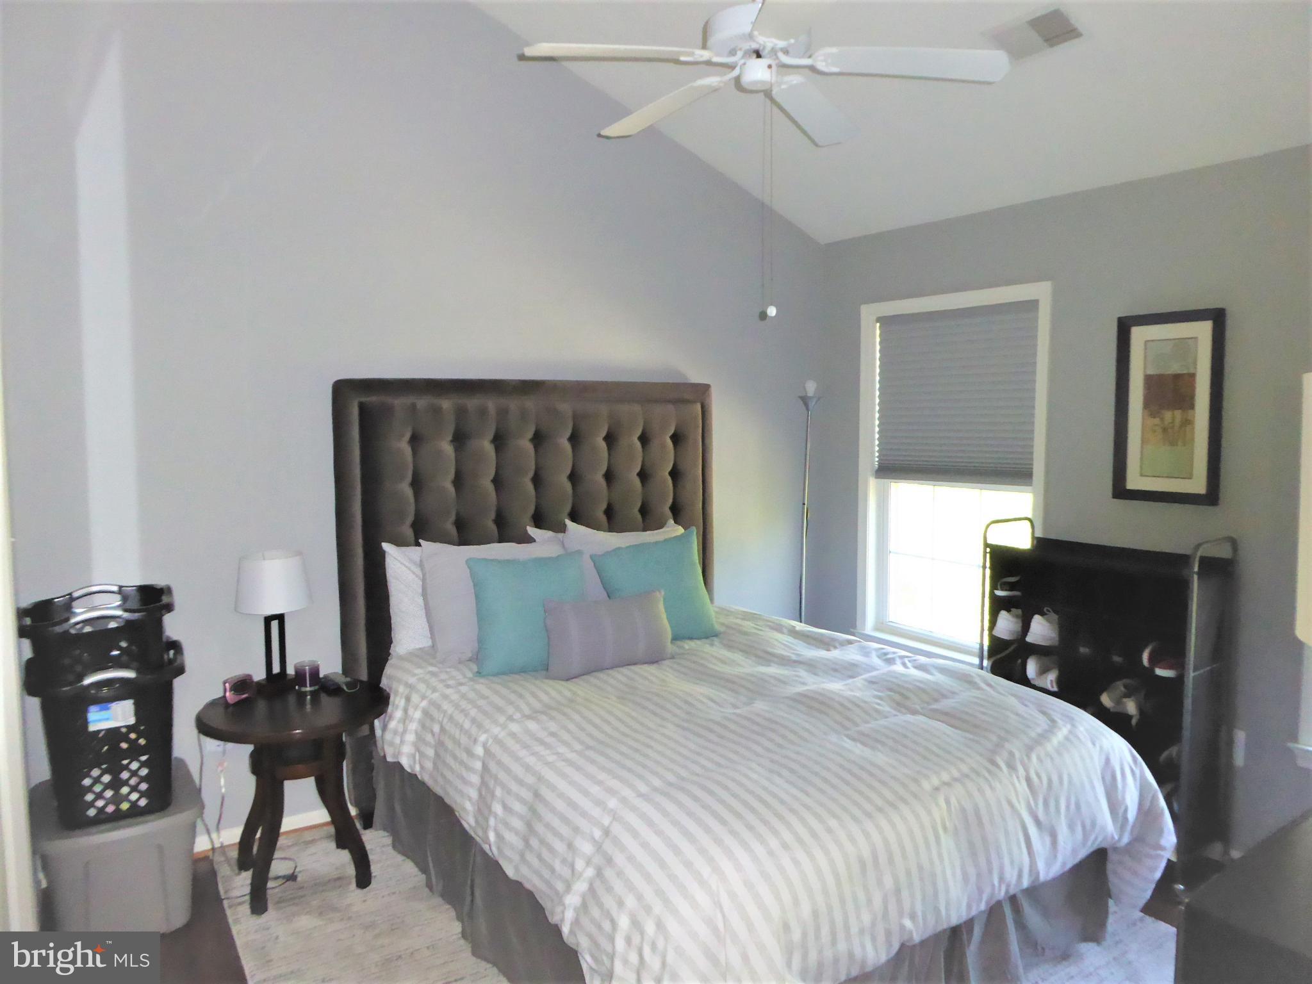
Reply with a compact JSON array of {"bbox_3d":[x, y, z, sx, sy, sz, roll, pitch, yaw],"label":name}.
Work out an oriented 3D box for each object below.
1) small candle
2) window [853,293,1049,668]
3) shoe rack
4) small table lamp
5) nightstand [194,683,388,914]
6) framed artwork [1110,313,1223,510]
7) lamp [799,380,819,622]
[{"bbox_3d":[-1.218,0.644,3.318,0.083,0.093,0.083,-3,6,-34],"label":"small candle"},{"bbox_3d":[1.310,-0.052,4.323,0.100,1.650,1.035,-3,6,-34],"label":"window"},{"bbox_3d":[1.600,0.711,3.442,0.315,1.145,0.785,-3,6,-34],"label":"shoe rack"},{"bbox_3d":[-1.344,0.451,3.328,0.245,0.475,0.245,-3,6,-34],"label":"small table lamp"},{"bbox_3d":[-1.201,1.003,3.199,0.605,0.610,0.605,-3,6,-34],"label":"nightstand"},{"bbox_3d":[1.861,-0.304,3.461,0.030,0.690,0.387,-3,6,-34],"label":"framed artwork"},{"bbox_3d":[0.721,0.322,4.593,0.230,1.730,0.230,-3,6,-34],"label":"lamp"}]

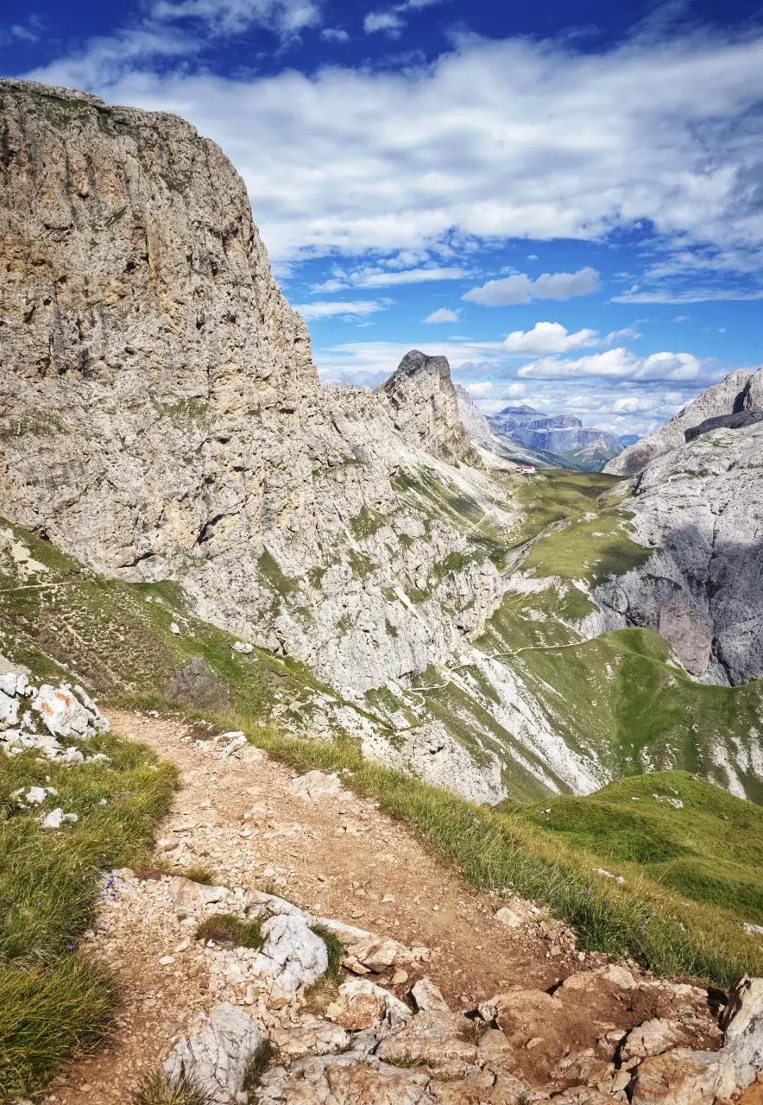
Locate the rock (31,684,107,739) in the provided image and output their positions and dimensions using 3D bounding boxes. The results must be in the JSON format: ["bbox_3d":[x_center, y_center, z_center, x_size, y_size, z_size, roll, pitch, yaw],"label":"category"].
[{"bbox_3d":[-2.734,1.399,6.450,0.640,0.420,0.480,-2,9,-11],"label":"rock"}]

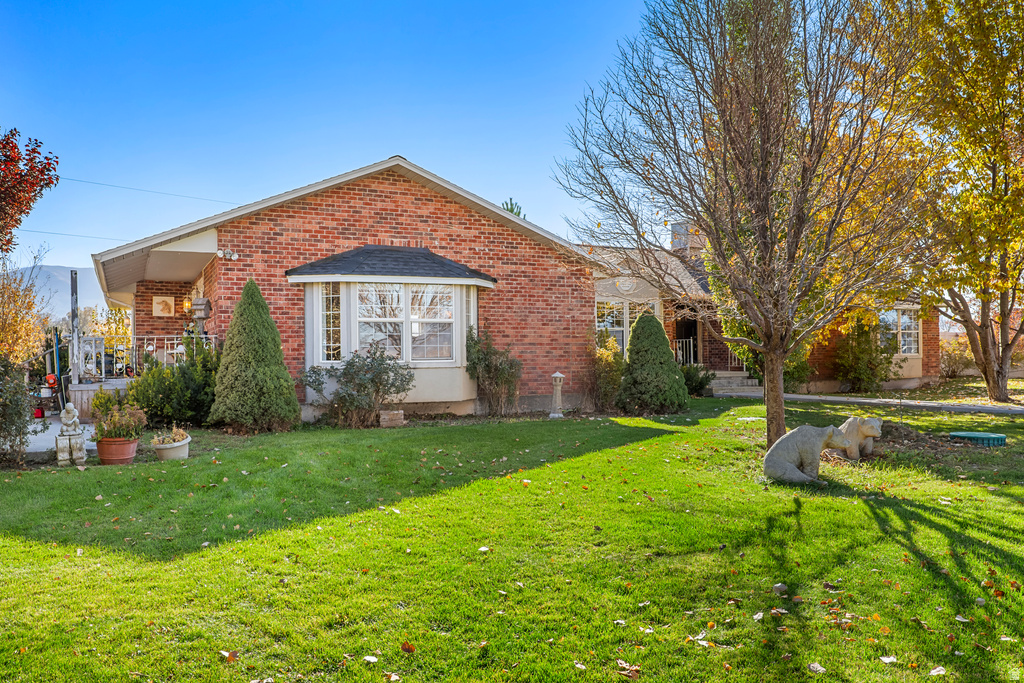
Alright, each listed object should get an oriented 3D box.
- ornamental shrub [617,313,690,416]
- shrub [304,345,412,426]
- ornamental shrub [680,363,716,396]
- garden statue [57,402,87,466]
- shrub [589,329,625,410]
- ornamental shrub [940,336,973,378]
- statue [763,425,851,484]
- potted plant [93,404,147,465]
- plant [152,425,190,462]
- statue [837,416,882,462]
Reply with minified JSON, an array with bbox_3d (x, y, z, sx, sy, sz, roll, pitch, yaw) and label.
[{"bbox_3d":[3.016,0.488,17.100,1.500,2.136,1.500,0,0,0],"label":"ornamental shrub"},{"bbox_3d":[-2.573,0.750,13.350,1.800,1.400,1.400,0,0,-26],"label":"shrub"},{"bbox_3d":[4.937,1.011,21.200,1.000,0.905,0.950,0,0,0],"label":"ornamental shrub"},{"bbox_3d":[-5.447,1.156,9.850,0.340,0.804,0.330,0,0,-30],"label":"garden statue"},{"bbox_3d":[2.038,0.630,17.000,0.850,1.814,0.800,0,0,-26],"label":"shrub"},{"bbox_3d":[17.222,0.642,31.000,1.450,1.596,1.350,0,0,-26],"label":"ornamental shrub"},{"bbox_3d":[3.250,1.218,8.750,0.930,0.595,0.470,0,0,6],"label":"statue"},{"bbox_3d":[-4.903,1.168,9.950,0.610,0.762,0.580,0,0,-26],"label":"potted plant"},{"bbox_3d":[-4.309,1.287,10.050,0.460,0.467,0.440,0,0,-23],"label":"plant"},{"bbox_3d":[4.380,1.248,10.450,0.450,0.525,0.820,0,0,-43],"label":"statue"}]

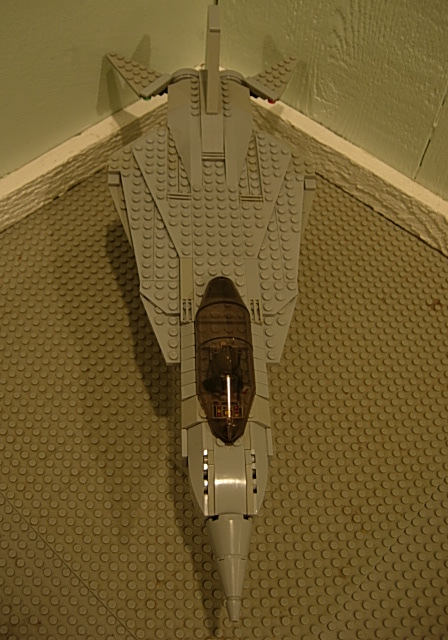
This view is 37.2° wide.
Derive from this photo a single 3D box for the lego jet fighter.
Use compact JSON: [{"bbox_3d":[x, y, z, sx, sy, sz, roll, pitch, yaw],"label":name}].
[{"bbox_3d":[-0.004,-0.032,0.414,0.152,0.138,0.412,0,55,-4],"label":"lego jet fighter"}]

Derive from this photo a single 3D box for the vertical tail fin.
[{"bbox_3d":[-0.008,-0.192,0.474,0.008,0.053,0.062,0,55,-4],"label":"vertical tail fin"}]

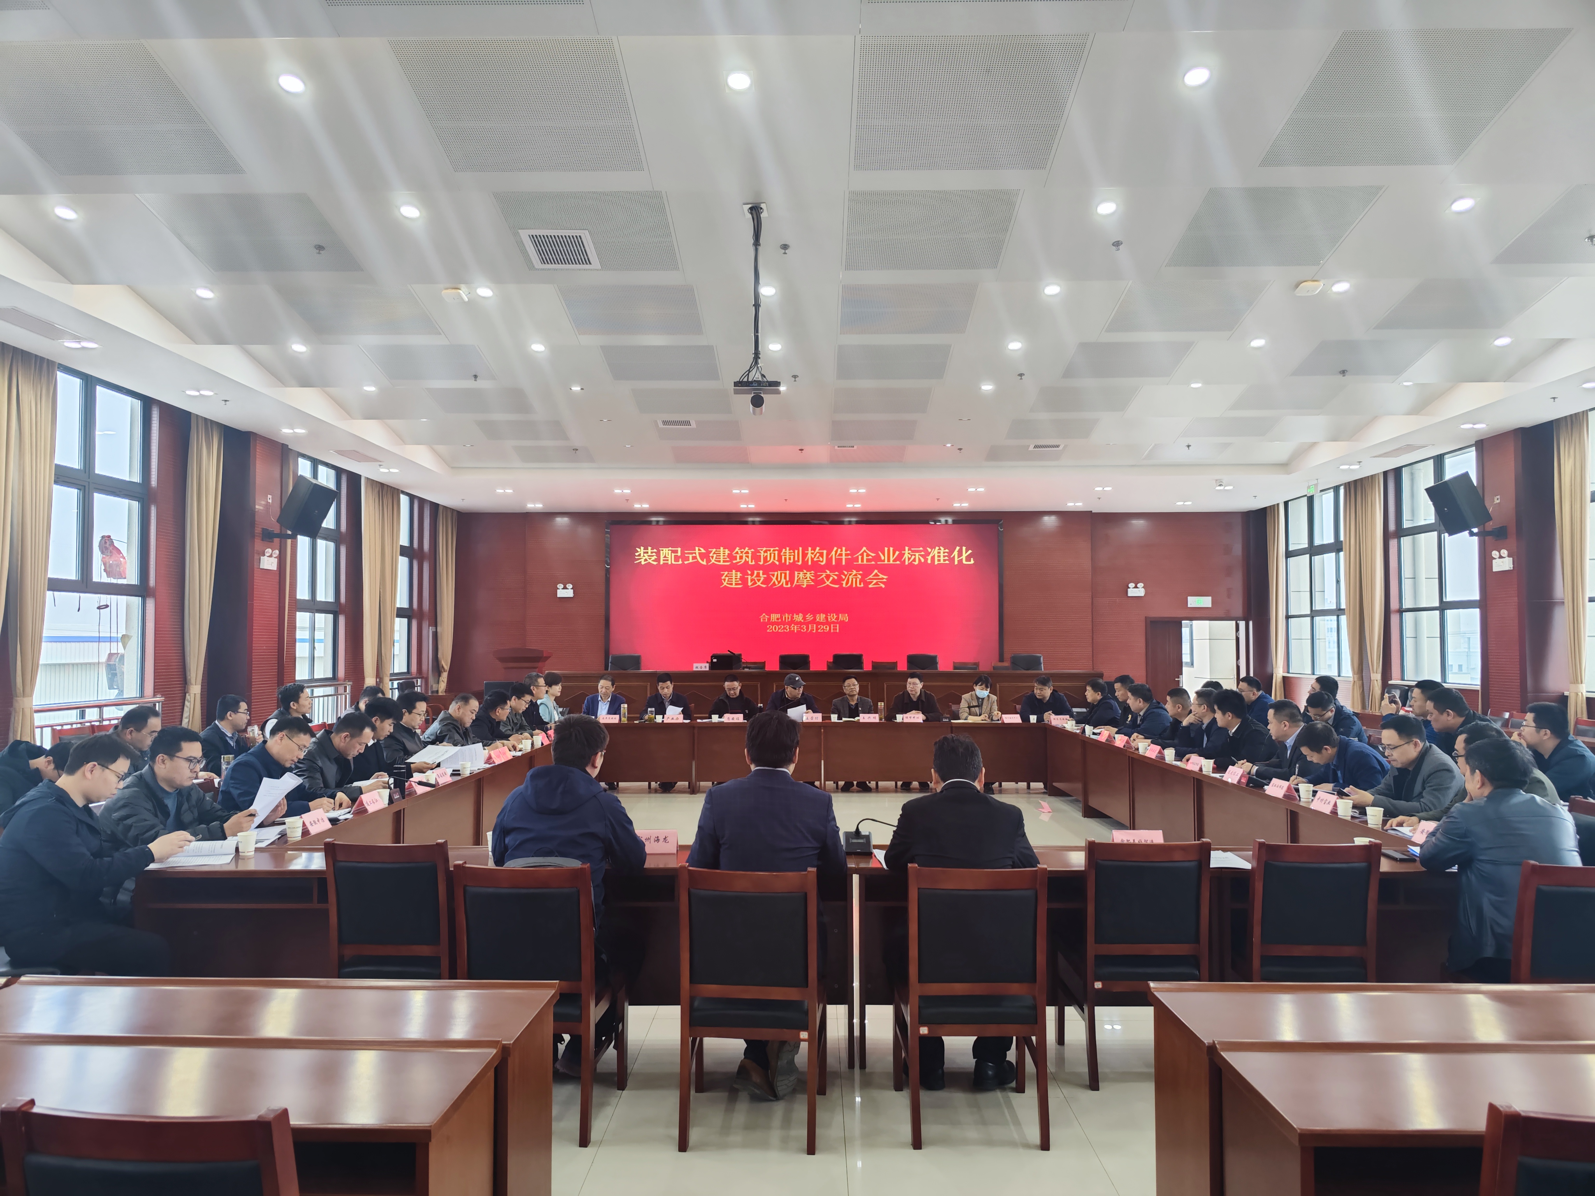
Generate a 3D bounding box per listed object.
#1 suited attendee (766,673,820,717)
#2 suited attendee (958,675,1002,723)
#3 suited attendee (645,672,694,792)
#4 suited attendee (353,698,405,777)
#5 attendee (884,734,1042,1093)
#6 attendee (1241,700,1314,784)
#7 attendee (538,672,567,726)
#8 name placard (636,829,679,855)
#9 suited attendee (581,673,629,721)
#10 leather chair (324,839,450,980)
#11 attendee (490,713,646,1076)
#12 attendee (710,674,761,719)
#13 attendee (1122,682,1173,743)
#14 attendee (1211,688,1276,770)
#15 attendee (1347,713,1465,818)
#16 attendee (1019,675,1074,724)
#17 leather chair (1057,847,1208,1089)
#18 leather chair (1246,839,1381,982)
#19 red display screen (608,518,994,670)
[{"bbox_3d":[-0.066,1.480,11.925,0.610,1.255,0.780,0,-2,-4],"label":"suited attendee"},{"bbox_3d":[2.020,1.481,11.750,0.500,1.240,0.800,0,-2,3],"label":"suited attendee"},{"bbox_3d":[-1.470,1.516,12.080,0.550,1.270,0.800,0,-2,-2],"label":"suited attendee"},{"bbox_3d":[-2.656,1.269,6.683,0.750,1.280,0.520,0,-2,1],"label":"suited attendee"},{"bbox_3d":[0.614,1.152,3.999,0.580,1.310,0.780,0,-2,1],"label":"attendee"},{"bbox_3d":[3.320,1.319,7.180,0.800,1.250,0.550,0,-2,-6],"label":"attendee"},{"bbox_3d":[-2.460,1.433,11.147,0.720,1.290,0.480,0,-2,11],"label":"attendee"},{"bbox_3d":[-0.607,1.015,4.430,0.205,0.092,0.085,0,-2,0],"label":"name placard"},{"bbox_3d":[-2.176,1.489,11.961,0.560,1.240,0.780,0,-2,-1],"label":"suited attendee"},{"bbox_3d":[-1.450,1.327,4.020,0.470,0.905,0.520,0,-2,1],"label":"leather chair"},{"bbox_3d":[-0.876,1.123,4.026,0.580,1.370,0.780,0,-2,6],"label":"attendee"},{"bbox_3d":[-0.706,1.481,11.936,0.600,1.255,0.780,0,-2,-4],"label":"attendee"},{"bbox_3d":[3.300,1.441,10.050,0.800,1.250,0.550,0,-2,-9],"label":"attendee"},{"bbox_3d":[3.330,1.352,8.080,0.800,1.260,0.550,0,-2,-6],"label":"attendee"},{"bbox_3d":[3.070,1.216,5.400,0.800,1.240,0.560,0,-2,-2],"label":"attendee"},{"bbox_3d":[2.800,1.517,11.980,0.580,1.260,0.780,0,-2,5],"label":"attendee"},{"bbox_3d":[1.303,1.356,4.130,0.465,0.920,0.485,0,-2,1],"label":"leather chair"},{"bbox_3d":[1.917,1.354,4.100,0.465,0.920,0.485,0,-2,3],"label":"leather chair"},{"bbox_3d":[0.093,0.175,18.338,6.769,2.953,0.120,0,-2,1],"label":"red display screen"}]

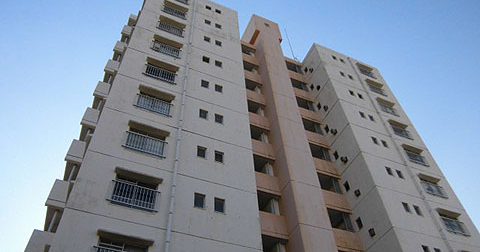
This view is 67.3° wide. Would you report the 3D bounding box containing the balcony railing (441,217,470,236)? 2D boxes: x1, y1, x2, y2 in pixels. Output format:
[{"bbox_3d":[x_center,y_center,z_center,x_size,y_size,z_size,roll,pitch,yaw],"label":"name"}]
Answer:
[{"bbox_3d":[12.230,5.733,20.355,1.802,0.827,0.170,17,-52,-17],"label":"balcony railing"}]

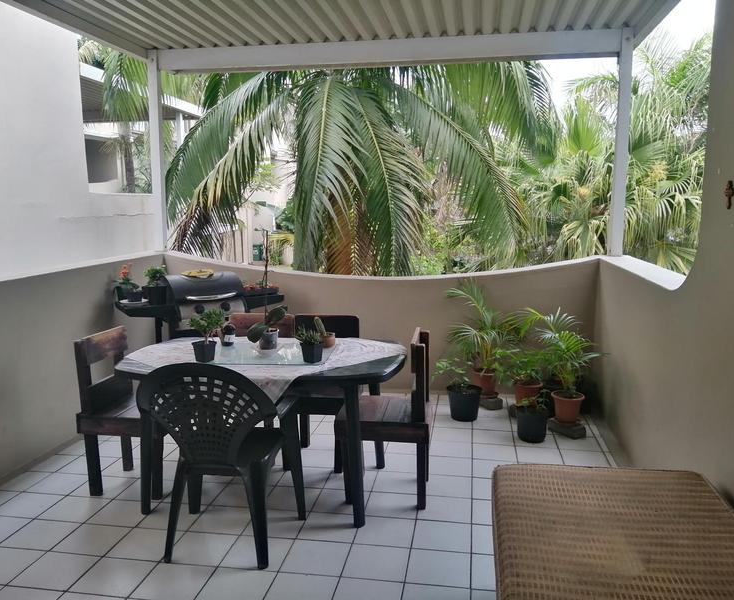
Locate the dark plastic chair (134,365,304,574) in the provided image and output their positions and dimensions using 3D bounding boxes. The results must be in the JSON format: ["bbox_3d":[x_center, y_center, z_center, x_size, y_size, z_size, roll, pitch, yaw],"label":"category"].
[{"bbox_3d":[-0.591,0.628,2.599,0.597,0.837,0.519,0,7,8],"label":"dark plastic chair"}]

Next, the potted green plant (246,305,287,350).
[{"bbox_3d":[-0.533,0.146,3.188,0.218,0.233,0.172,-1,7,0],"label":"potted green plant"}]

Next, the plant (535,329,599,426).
[{"bbox_3d":[1.394,0.502,4.163,0.426,0.673,0.420,1,7,10],"label":"plant"}]

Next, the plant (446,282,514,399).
[{"bbox_3d":[0.899,0.300,4.815,0.536,0.917,0.460,1,7,10],"label":"plant"}]

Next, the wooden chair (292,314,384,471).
[{"bbox_3d":[-0.273,0.523,3.475,0.415,0.815,0.466,0,7,10],"label":"wooden chair"}]

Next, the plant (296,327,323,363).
[{"bbox_3d":[-0.294,0.228,3.098,0.144,0.173,0.130,1,7,10],"label":"plant"}]

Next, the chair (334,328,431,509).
[{"bbox_3d":[0.106,0.572,3.056,0.466,0.815,0.420,0,7,10],"label":"chair"}]

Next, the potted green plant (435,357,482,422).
[{"bbox_3d":[0.685,0.652,4.506,0.356,0.466,0.310,1,7,10],"label":"potted green plant"}]

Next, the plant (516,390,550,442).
[{"bbox_3d":[1.046,0.718,3.783,0.207,0.314,0.202,0,7,10],"label":"plant"}]

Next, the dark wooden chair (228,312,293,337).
[{"bbox_3d":[-0.703,0.553,3.754,0.425,0.868,0.470,1,7,10],"label":"dark wooden chair"}]

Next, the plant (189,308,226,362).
[{"bbox_3d":[-0.828,0.182,3.127,0.183,0.267,0.160,1,7,10],"label":"plant"}]

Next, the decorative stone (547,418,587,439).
[{"bbox_3d":[1.302,0.827,3.903,0.177,0.061,0.210,-5,9,-32],"label":"decorative stone"}]

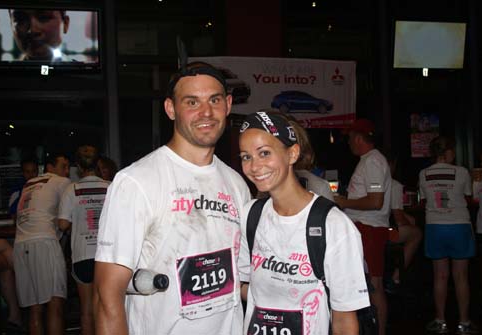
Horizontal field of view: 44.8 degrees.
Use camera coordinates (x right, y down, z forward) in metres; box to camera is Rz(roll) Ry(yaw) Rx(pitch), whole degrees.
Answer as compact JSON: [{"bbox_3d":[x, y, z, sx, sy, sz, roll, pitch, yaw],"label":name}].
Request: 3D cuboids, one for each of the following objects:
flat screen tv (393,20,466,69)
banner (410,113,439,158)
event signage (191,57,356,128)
[{"bbox_3d":[2.485,-1.595,7.700,1.090,0.680,0.100,-2,14,-15],"label":"flat screen tv"},{"bbox_3d":[2.450,-0.427,7.800,0.460,0.610,0.020,-2,0,-14],"label":"banner"},{"bbox_3d":[0.369,-0.918,7.300,2.240,0.870,0.030,-2,0,-14],"label":"event signage"}]

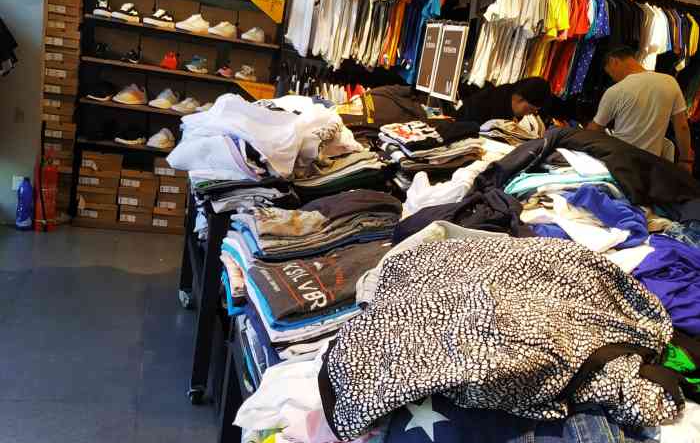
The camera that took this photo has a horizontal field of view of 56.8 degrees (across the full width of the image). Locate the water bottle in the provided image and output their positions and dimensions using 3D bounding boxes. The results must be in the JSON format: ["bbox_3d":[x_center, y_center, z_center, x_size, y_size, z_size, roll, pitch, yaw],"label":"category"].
[{"bbox_3d":[-2.038,-0.118,4.061,0.105,0.325,0.100,5,15,-17],"label":"water bottle"}]

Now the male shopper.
[{"bbox_3d":[1.471,-0.086,3.611,0.560,1.640,0.420,9,14,-5],"label":"male shopper"}]

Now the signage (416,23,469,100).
[{"bbox_3d":[0.420,-0.735,2.955,0.040,0.330,0.400,4,16,-22],"label":"signage"}]

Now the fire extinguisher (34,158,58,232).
[{"bbox_3d":[-1.905,-0.185,4.099,0.150,0.480,0.130,5,15,-17],"label":"fire extinguisher"}]

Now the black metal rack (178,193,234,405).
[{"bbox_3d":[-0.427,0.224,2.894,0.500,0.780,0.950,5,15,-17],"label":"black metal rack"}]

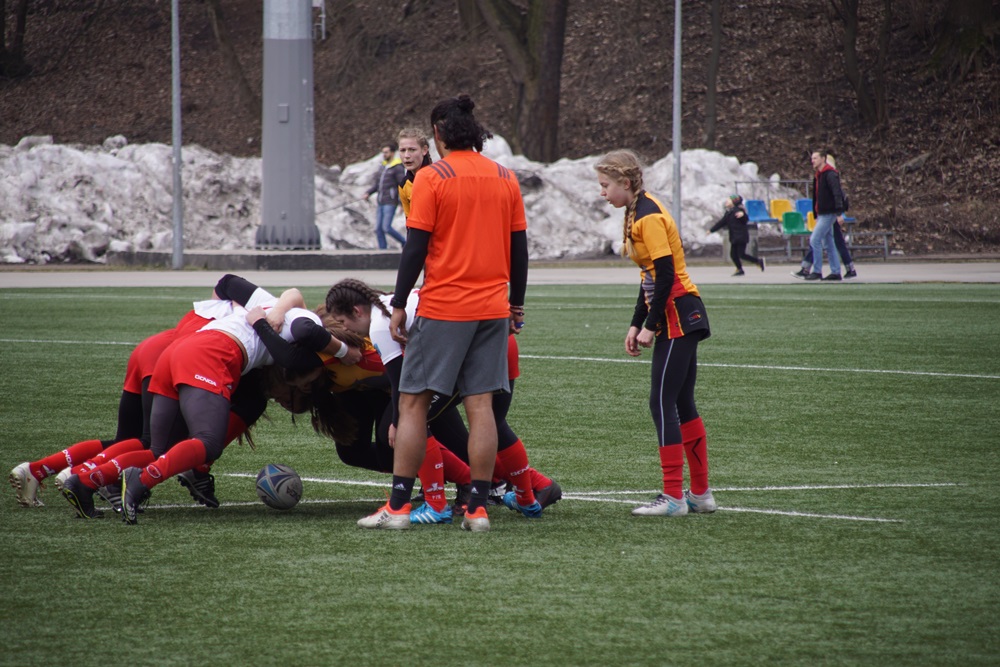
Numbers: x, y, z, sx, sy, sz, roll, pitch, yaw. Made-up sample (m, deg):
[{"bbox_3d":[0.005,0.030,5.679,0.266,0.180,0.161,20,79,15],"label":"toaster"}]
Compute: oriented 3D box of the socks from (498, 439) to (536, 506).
[{"bbox_3d":[0.071,0.578,31.500,0.115,0.290,0.125,3,-29,-41],"label":"socks"}]

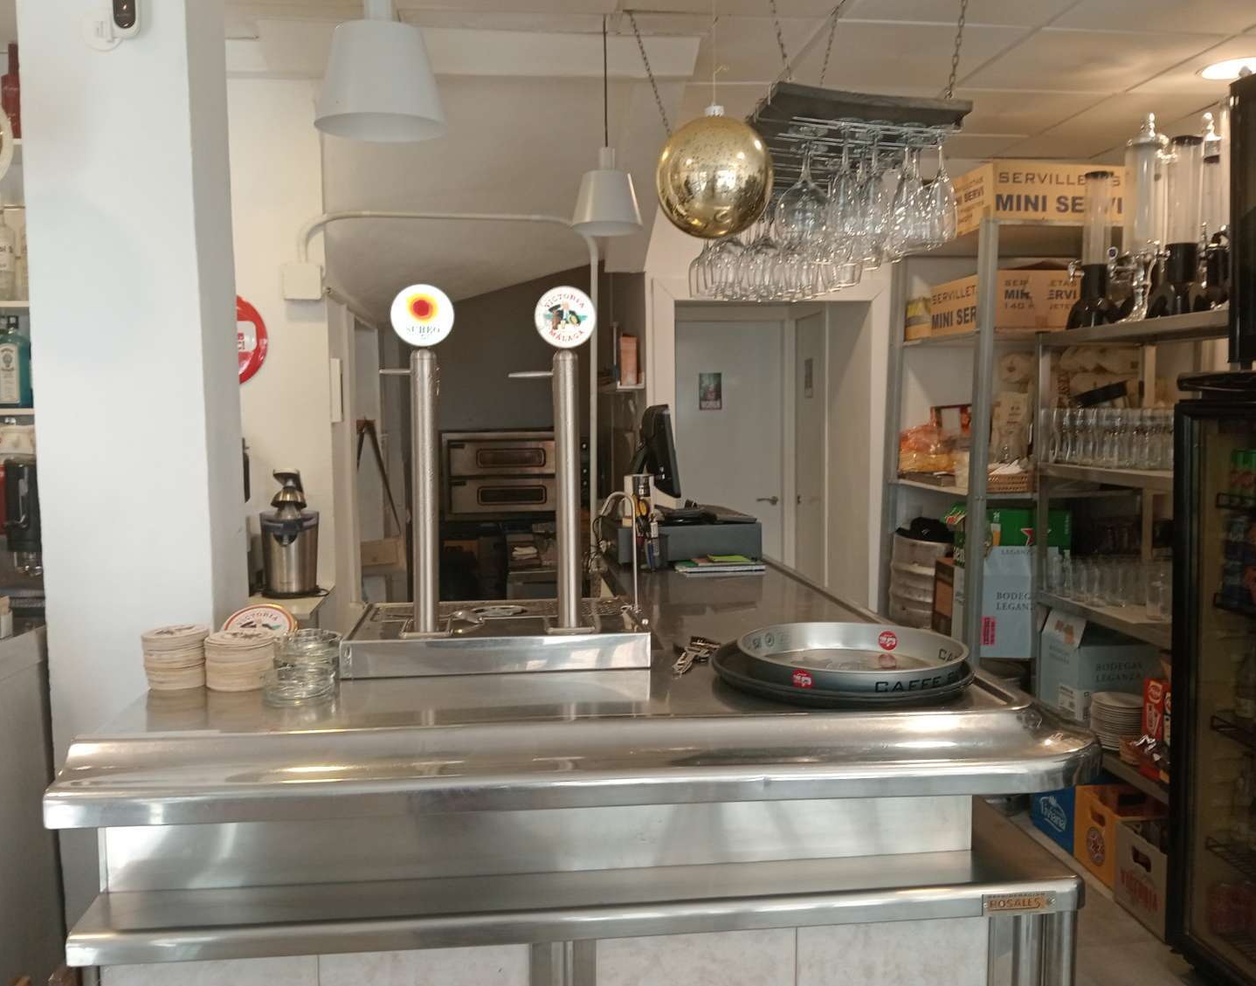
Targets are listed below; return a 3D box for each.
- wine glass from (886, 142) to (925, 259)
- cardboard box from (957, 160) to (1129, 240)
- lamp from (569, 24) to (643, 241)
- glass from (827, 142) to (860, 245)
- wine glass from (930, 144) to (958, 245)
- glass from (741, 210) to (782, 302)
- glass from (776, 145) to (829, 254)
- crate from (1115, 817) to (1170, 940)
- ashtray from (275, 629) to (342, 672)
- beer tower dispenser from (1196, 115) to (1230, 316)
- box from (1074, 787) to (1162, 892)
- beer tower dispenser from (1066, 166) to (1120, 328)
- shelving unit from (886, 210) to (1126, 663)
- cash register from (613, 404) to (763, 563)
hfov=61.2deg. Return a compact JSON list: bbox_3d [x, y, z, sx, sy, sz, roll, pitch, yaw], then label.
[{"bbox_3d":[0.496,-0.543,1.889,0.065,0.211,0.065,2,5,-7],"label":"wine glass"},{"bbox_3d":[1.460,-1.043,3.856,0.500,0.220,0.350,-1,5,-11],"label":"cardboard box"},{"bbox_3d":[-0.060,-1.012,2.916,0.200,0.578,0.200,-1,5,-5],"label":"lamp"},{"bbox_3d":[0.383,-0.547,1.876,0.061,0.206,0.061,2,5,-7],"label":"glass"},{"bbox_3d":[0.603,-0.596,2.046,0.071,0.210,0.071,-1,5,-5],"label":"wine glass"},{"bbox_3d":[0.344,-0.605,2.674,0.092,0.221,0.092,2,5,-7],"label":"glass"},{"bbox_3d":[0.332,-0.565,1.986,0.101,0.215,0.101,2,5,-7],"label":"glass"},{"bbox_3d":[1.707,1.141,3.150,0.390,0.248,0.258,-1,5,-5],"label":"crate"},{"bbox_3d":[-0.446,0.220,1.484,0.094,0.038,0.094,-1,5,-7],"label":"ashtray"},{"bbox_3d":[1.736,-0.815,3.175,0.200,0.630,0.160,-4,6,-33],"label":"beer tower dispenser"},{"bbox_3d":[1.709,1.116,3.446,0.390,0.248,0.275,-1,5,-5],"label":"box"},{"bbox_3d":[1.732,-0.896,3.920,0.210,0.595,0.205,-1,4,-7],"label":"beer tower dispenser"},{"bbox_3d":[1.469,0.097,4.210,0.590,2.160,0.940,-1,5,-5],"label":"shelving unit"},{"bbox_3d":[0.140,-0.043,3.141,0.415,0.430,0.410,-1,5,-10],"label":"cash register"}]

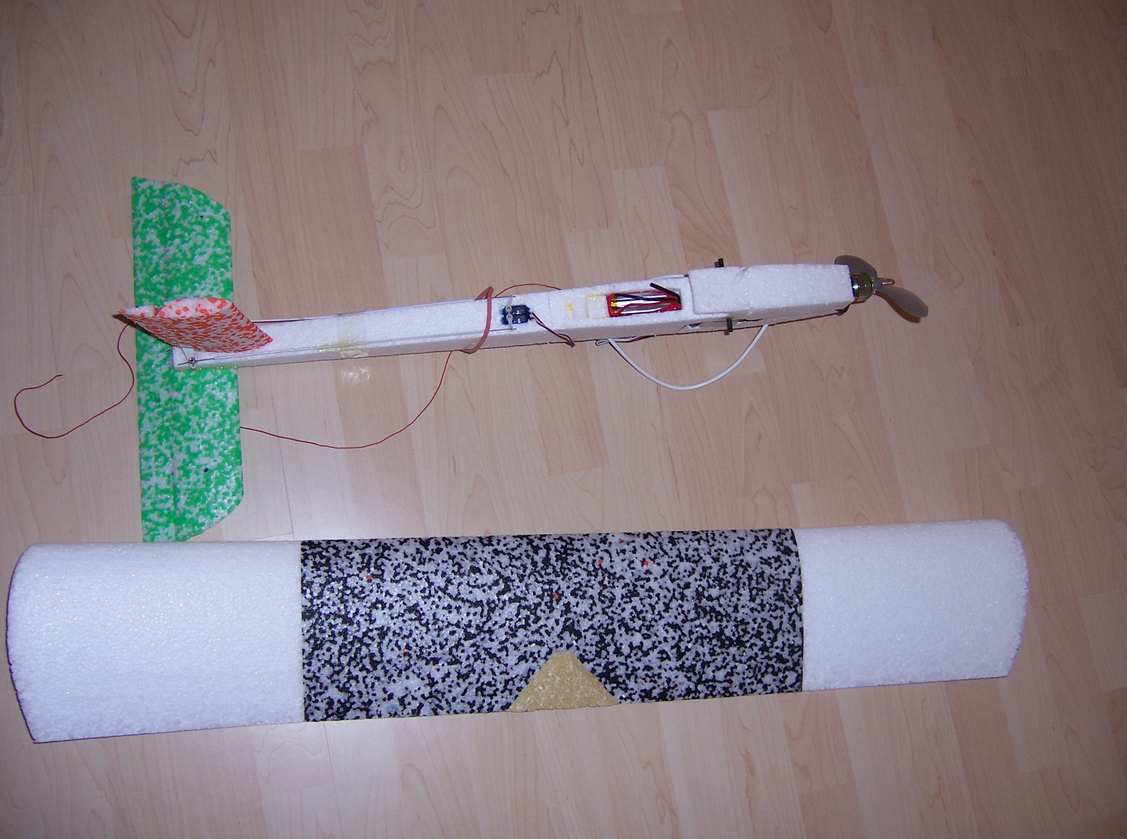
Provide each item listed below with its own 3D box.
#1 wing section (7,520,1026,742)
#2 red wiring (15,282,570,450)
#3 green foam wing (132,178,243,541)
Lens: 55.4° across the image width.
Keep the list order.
[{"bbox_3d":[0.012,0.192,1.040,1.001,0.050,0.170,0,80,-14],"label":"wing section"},{"bbox_3d":[-0.246,-0.042,1.031,0.520,0.030,0.145,-7,81,-15],"label":"red wiring"},{"bbox_3d":[-0.354,-0.062,1.012,0.089,0.009,0.350,-3,80,-14],"label":"green foam wing"}]

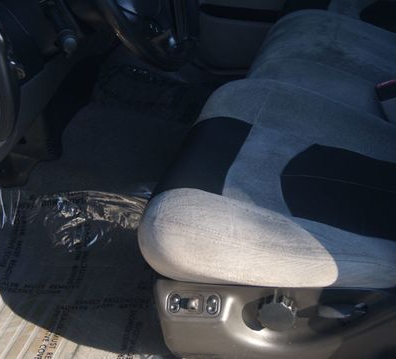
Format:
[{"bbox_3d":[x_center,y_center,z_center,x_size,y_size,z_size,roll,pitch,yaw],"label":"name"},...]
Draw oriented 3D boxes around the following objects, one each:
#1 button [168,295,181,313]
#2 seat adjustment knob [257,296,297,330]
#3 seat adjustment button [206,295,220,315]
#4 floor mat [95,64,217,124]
[{"bbox_3d":[-0.036,0.192,1.365,0.019,0.029,0.010,5,30,9],"label":"button"},{"bbox_3d":[0.122,0.203,1.339,0.056,0.056,0.026,5,30,9],"label":"seat adjustment knob"},{"bbox_3d":[0.024,0.191,1.347,0.020,0.030,0.010,5,30,9],"label":"seat adjustment button"},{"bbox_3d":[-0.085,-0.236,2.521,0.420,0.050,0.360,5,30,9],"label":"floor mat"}]

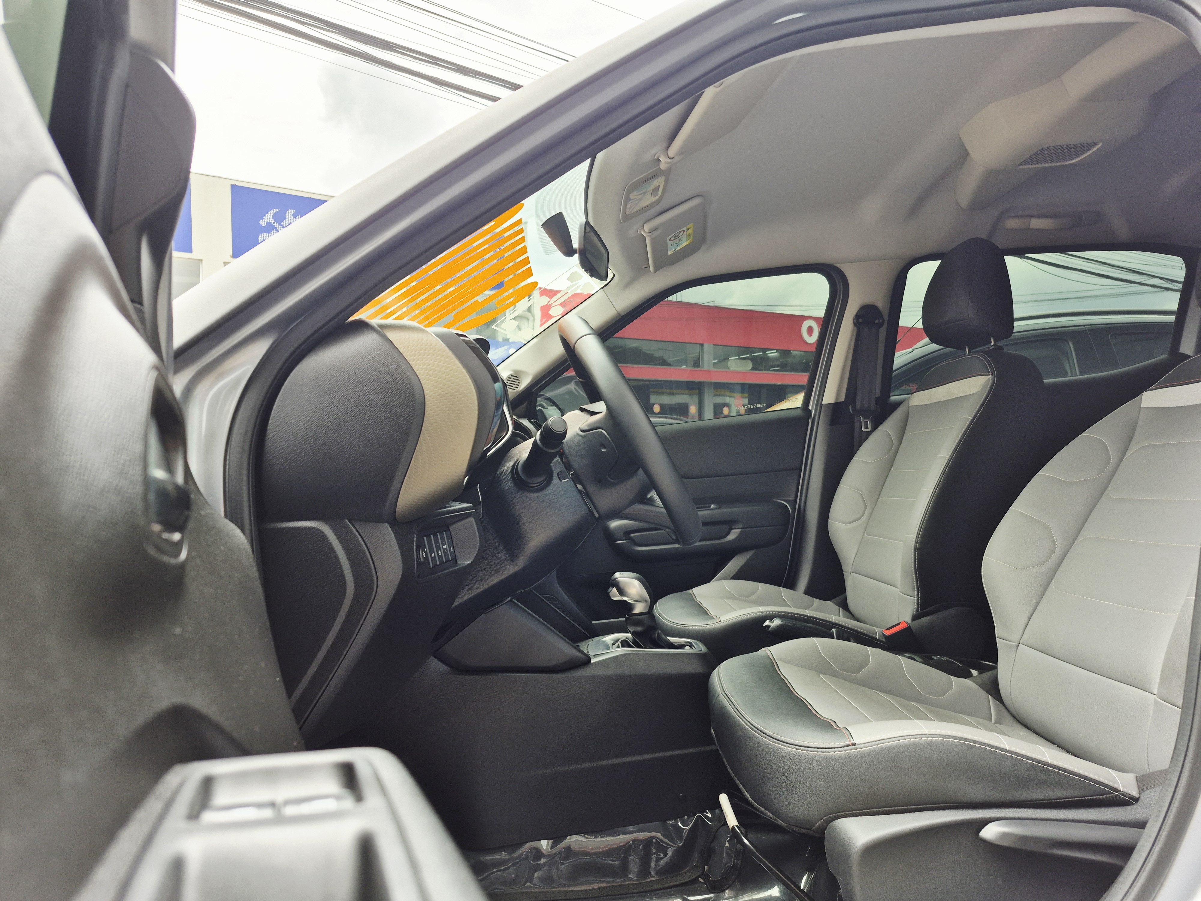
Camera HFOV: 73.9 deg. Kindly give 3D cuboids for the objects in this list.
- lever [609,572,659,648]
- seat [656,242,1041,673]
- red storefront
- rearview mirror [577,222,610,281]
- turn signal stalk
[{"bbox_3d":[0.060,0.282,1.410,0.085,0.128,0.050,-1,1,-3],"label":"lever"},{"bbox_3d":[0.508,0.033,1.810,0.770,1.000,0.510,-1,1,-3],"label":"seat"},{"bbox_3d":[4.795,-2.081,27.061,17.500,4.800,3.000,-2,2,-34],"label":"red storefront"},{"bbox_3d":[-0.013,-0.354,1.420,0.032,0.058,0.230,3,2,9],"label":"rearview mirror"},{"bbox_3d":[-0.067,0.002,0.943,0.032,0.032,0.135,-1,-23,-17],"label":"turn signal stalk"}]

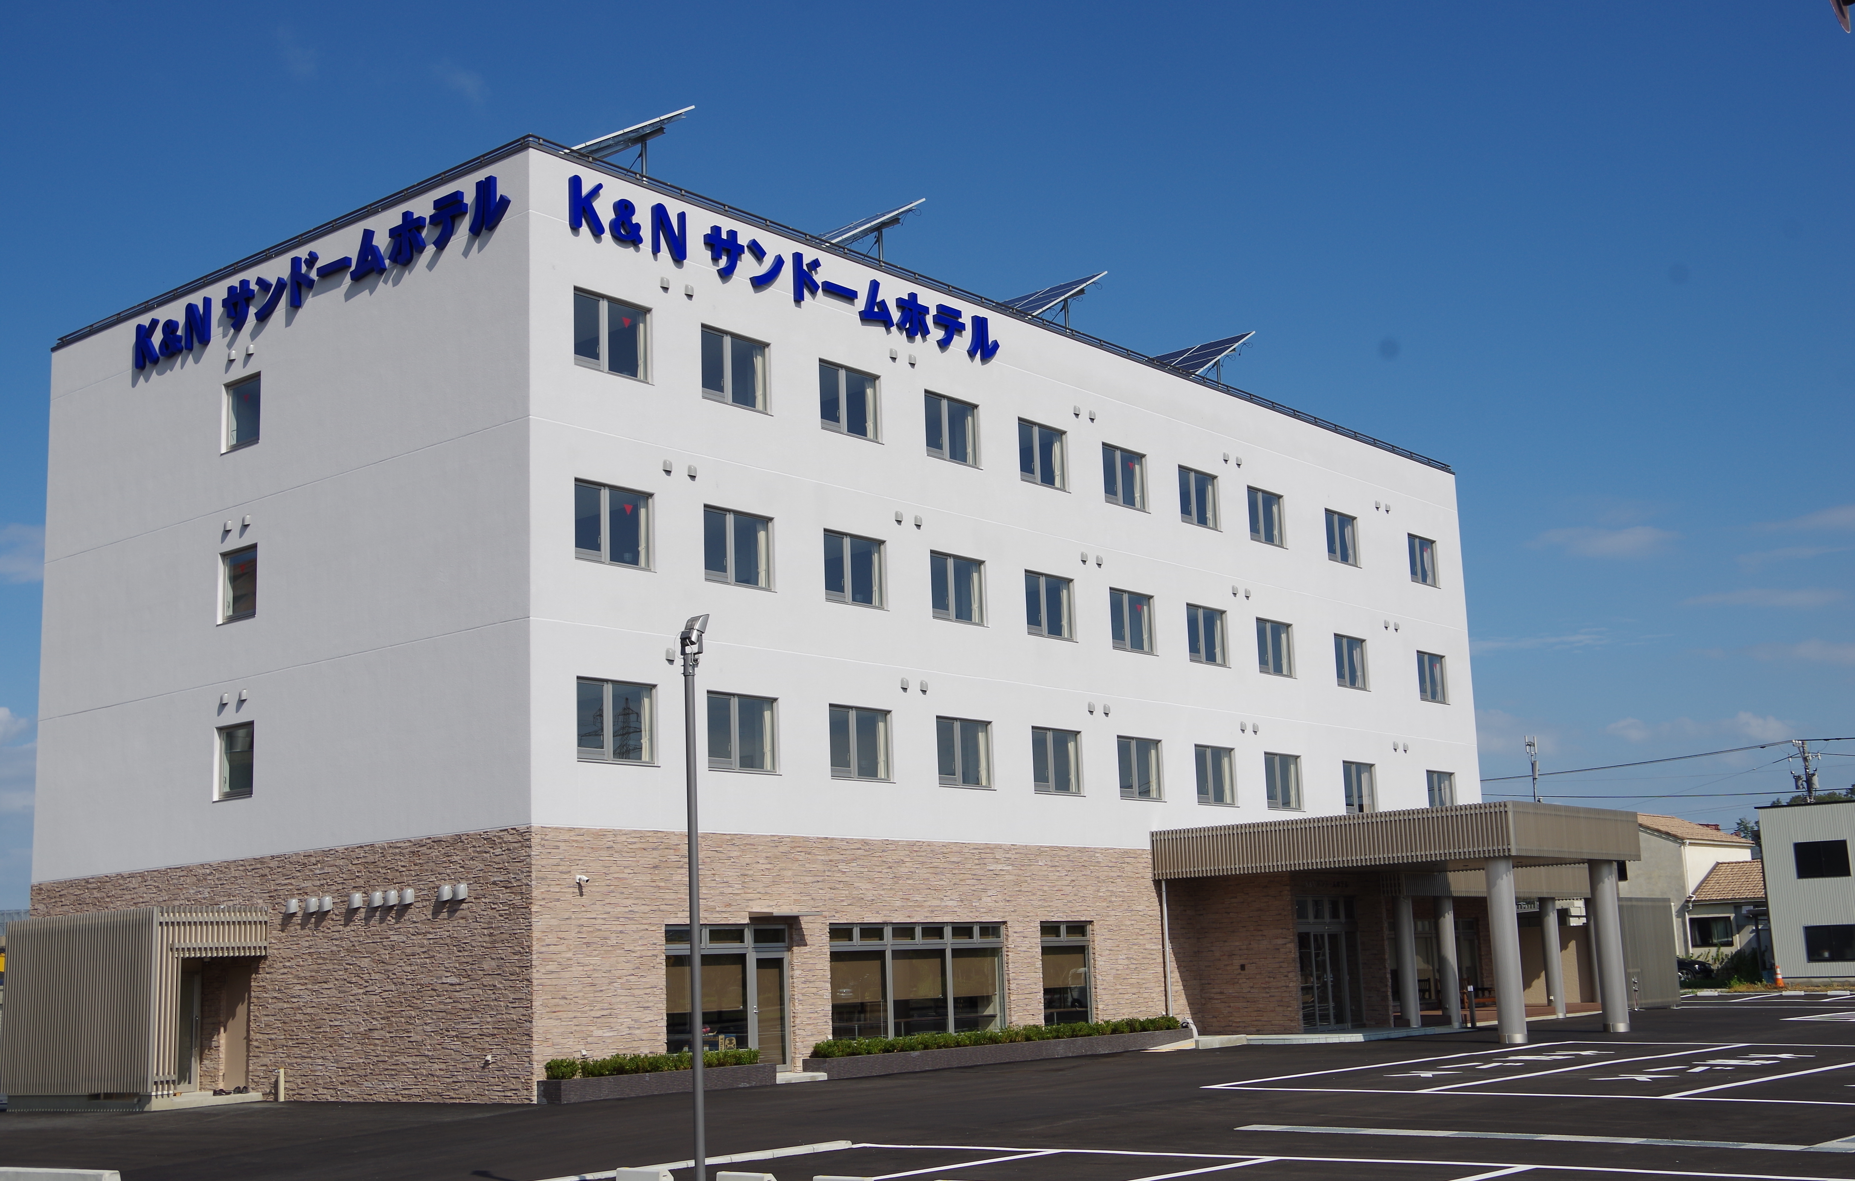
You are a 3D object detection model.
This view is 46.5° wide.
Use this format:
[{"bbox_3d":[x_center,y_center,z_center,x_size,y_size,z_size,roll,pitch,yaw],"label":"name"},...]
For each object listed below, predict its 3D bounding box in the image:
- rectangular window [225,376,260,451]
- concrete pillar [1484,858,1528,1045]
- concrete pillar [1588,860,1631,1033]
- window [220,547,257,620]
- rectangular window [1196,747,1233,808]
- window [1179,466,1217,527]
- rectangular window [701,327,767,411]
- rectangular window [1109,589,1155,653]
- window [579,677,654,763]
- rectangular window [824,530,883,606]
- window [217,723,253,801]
[{"bbox_3d":[-12.276,-3.177,38.861,1.158,1.297,0.150,-11,-13,38],"label":"rectangular window"},{"bbox_3d":[10.937,6.755,40.745,0.504,3.497,0.504,-11,-13,38],"label":"concrete pillar"},{"bbox_3d":[14.083,7.325,44.521,0.510,3.477,0.510,-11,-13,38],"label":"concrete pillar"},{"bbox_3d":[-12.286,-0.107,38.700,1.167,1.290,0.130,-10,-13,38],"label":"window"},{"bbox_3d":[6.315,4.126,47.657,0.150,1.291,1.673,-11,-13,38],"label":"rectangular window"},{"bbox_3d":[6.198,-2.106,49.583,0.130,1.290,1.700,-10,-13,38],"label":"window"},{"bbox_3d":[-3.402,-3.797,37.588,0.150,1.280,1.650,-11,-13,38],"label":"rectangular window"},{"bbox_3d":[4.336,0.680,46.004,0.150,1.291,1.673,-11,-13,38],"label":"rectangular window"},{"bbox_3d":[-4.939,2.084,34.132,0.150,1.291,1.673,-11,-13,38],"label":"window"},{"bbox_3d":[-1.345,-0.351,39.175,0.150,1.291,1.673,-11,-13,38],"label":"rectangular window"},{"bbox_3d":[-12.050,2.998,37.740,1.158,1.297,0.150,-11,-13,38],"label":"window"}]

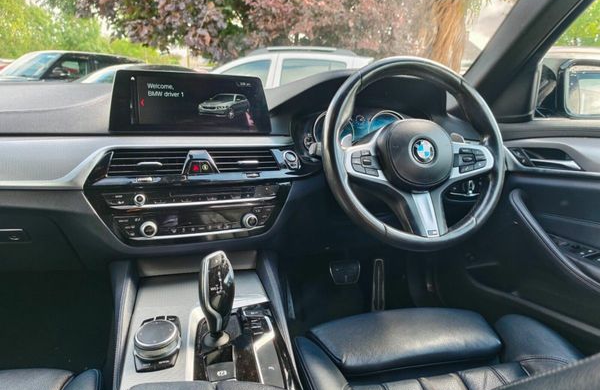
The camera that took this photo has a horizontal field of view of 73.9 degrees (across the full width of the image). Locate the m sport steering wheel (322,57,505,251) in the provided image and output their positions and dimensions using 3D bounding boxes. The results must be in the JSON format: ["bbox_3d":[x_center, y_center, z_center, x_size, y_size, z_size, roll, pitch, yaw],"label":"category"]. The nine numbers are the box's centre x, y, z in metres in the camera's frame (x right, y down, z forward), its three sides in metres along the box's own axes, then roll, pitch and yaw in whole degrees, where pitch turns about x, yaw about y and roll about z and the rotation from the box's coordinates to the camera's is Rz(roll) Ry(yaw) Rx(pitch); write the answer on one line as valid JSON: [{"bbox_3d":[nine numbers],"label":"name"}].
[{"bbox_3d":[0.222,-0.080,0.775,0.377,0.377,0.100,-3,-7,-13],"label":"m sport steering wheel"}]

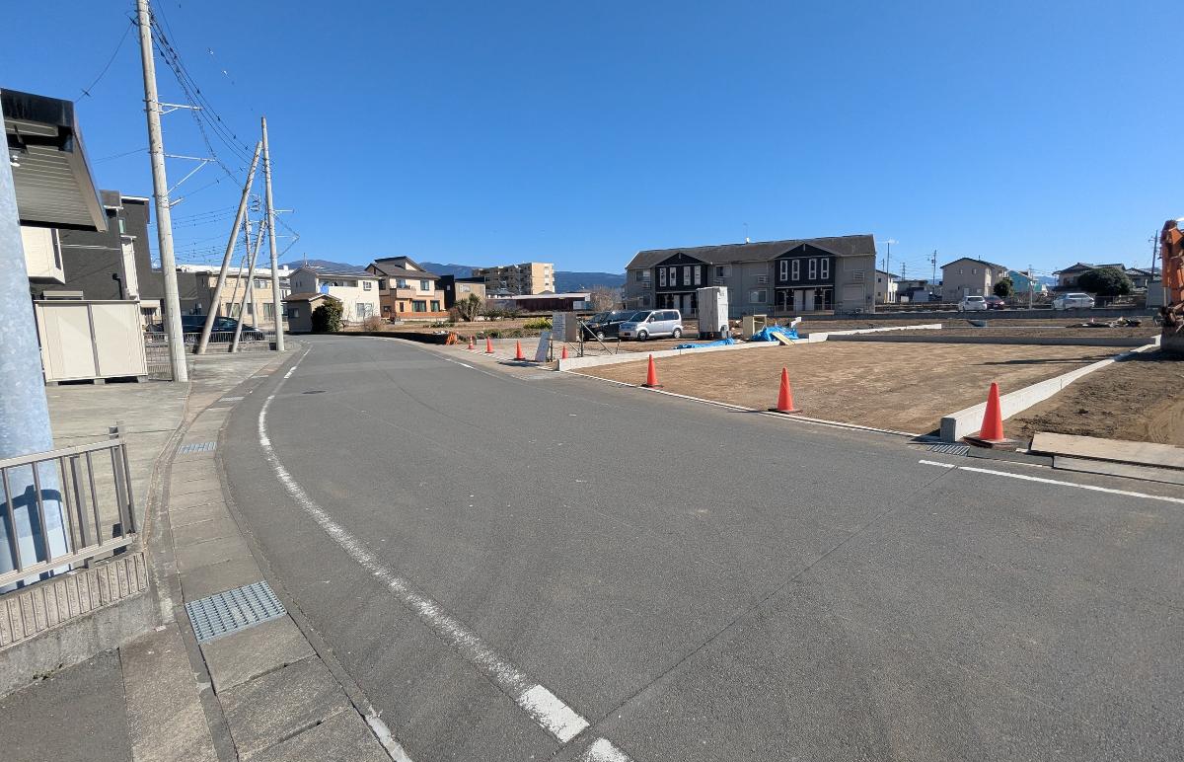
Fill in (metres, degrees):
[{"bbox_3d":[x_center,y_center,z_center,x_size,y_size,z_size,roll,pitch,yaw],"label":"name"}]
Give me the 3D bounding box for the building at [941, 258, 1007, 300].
[{"bbox_3d":[64.304,-16.745,91.903,7.600,7.800,7.200,-7,9,-36],"label":"building"}]

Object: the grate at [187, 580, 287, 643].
[{"bbox_3d":[-2.014,1.311,3.095,0.402,0.050,0.530,-7,9,-42],"label":"grate"}]

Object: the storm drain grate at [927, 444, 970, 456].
[{"bbox_3d":[4.069,0.802,6.226,0.390,0.050,0.460,5,9,43],"label":"storm drain grate"}]

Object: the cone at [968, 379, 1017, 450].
[{"bbox_3d":[4.737,0.387,6.459,0.380,0.700,0.380,-2,7,-8],"label":"cone"}]

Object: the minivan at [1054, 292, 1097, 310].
[{"bbox_3d":[44.142,-7.219,50.253,1.740,1.550,4.400,2,8,27],"label":"minivan"}]

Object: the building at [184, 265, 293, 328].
[{"bbox_3d":[-42.922,-9.717,66.032,6.300,6.900,8.800,3,8,31],"label":"building"}]

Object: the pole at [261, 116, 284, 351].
[{"bbox_3d":[-18.015,-8.101,30.751,0.340,12.750,0.340,-5,8,-30],"label":"pole"}]

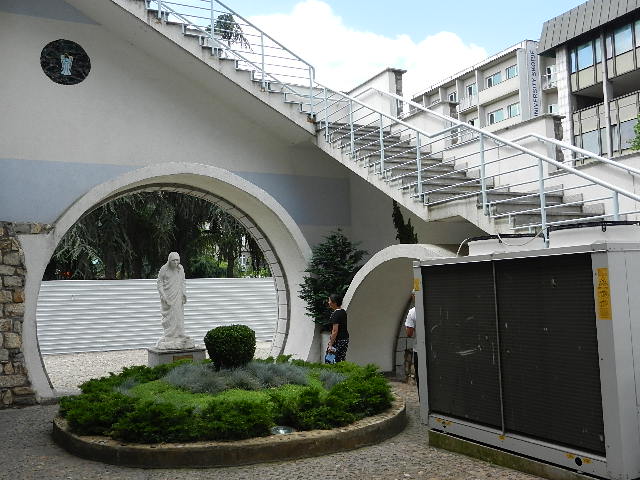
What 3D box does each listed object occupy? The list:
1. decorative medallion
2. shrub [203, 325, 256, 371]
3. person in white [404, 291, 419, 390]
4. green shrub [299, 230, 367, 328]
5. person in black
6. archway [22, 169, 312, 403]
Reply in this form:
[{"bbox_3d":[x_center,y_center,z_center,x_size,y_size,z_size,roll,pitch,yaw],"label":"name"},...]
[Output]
[{"bbox_3d":[-4.580,-3.202,10.993,0.840,0.840,0.060,0,-6,-24],"label":"decorative medallion"},{"bbox_3d":[-1.218,1.469,8.300,0.700,0.660,0.700,-2,-5,0],"label":"shrub"},{"bbox_3d":[1.462,1.469,8.805,0.500,1.660,0.340,-3,-5,12],"label":"person in white"},{"bbox_3d":[0.232,0.769,11.300,1.250,1.920,1.200,-2,-5,0],"label":"green shrub"},{"bbox_3d":[0.298,1.645,9.906,0.380,1.600,0.450,-1,-5,-12],"label":"person in black"},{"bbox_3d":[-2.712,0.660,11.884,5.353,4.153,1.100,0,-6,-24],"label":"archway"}]

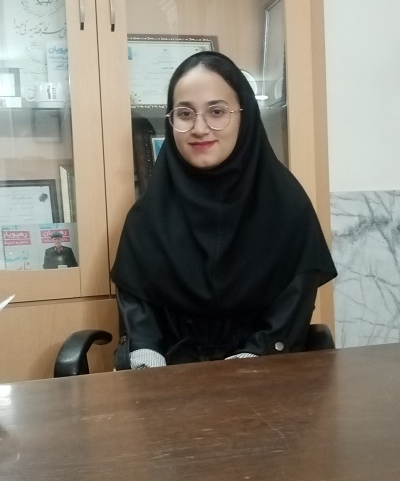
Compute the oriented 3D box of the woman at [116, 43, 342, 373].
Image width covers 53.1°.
[{"bbox_3d":[0.040,0.246,0.809,0.480,1.320,0.620,-2,2,7],"label":"woman"}]

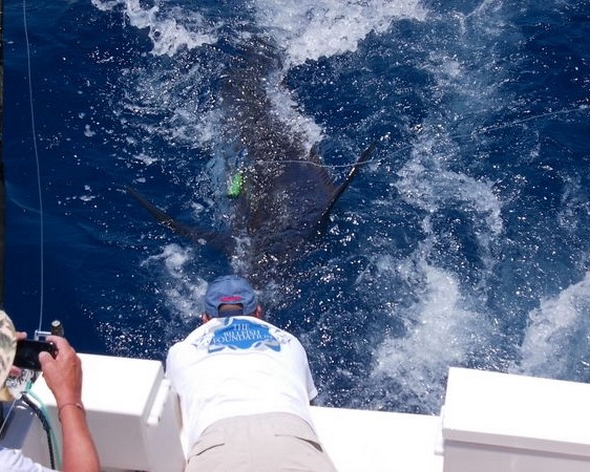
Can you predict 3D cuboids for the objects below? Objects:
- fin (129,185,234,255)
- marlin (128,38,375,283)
[{"bbox_3d":[-0.548,-0.067,7.057,0.700,0.110,0.180,25,41,36],"label":"fin"},{"bbox_3d":[-0.215,-0.252,7.482,1.200,0.520,2.850,-3,33,-1],"label":"marlin"}]

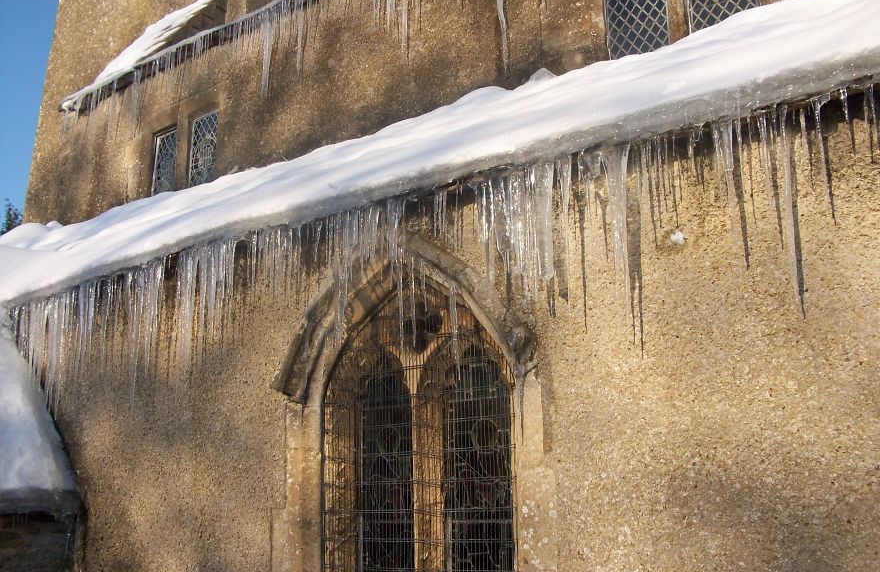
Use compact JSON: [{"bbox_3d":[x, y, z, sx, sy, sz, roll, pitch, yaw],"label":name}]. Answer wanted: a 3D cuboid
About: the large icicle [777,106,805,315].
[{"bbox_3d":[1.388,-0.315,3.405,0.042,0.836,0.042,-8,-14,36],"label":"large icicle"}]

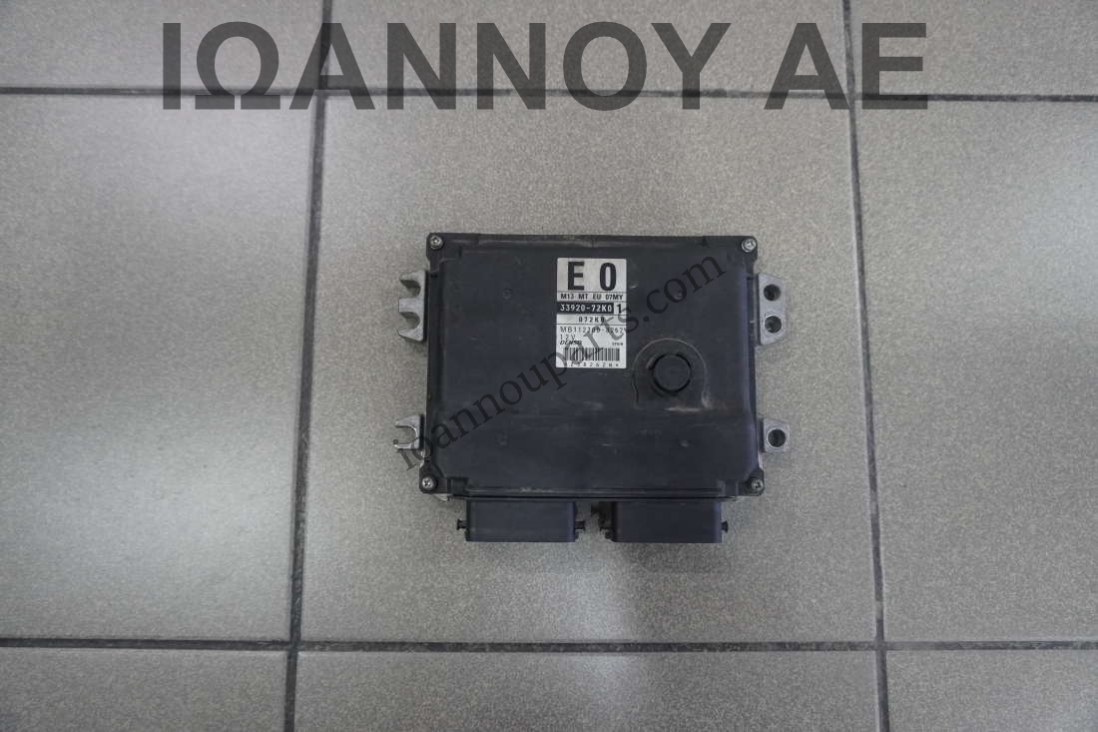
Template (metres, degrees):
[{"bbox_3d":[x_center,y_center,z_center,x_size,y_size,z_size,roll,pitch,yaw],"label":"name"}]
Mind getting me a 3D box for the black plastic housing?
[{"bbox_3d":[0.024,0.011,0.419,0.190,0.042,0.173,0,82,0],"label":"black plastic housing"}]

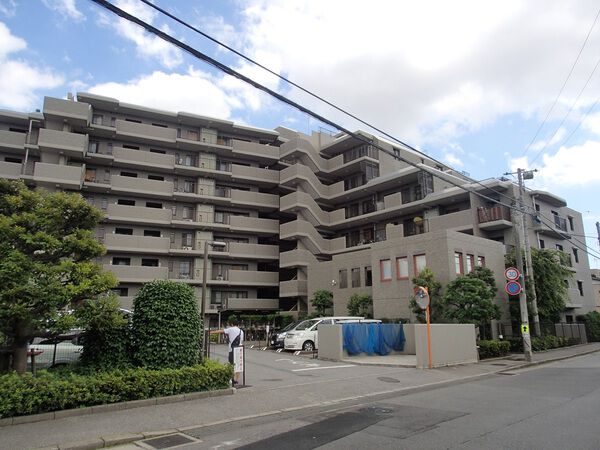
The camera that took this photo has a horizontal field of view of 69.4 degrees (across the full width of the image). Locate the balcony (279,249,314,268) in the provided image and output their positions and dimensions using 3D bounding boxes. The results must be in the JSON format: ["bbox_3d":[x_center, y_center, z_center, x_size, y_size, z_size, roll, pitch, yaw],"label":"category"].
[{"bbox_3d":[-0.353,3.359,43.299,2.200,1.600,2.800,9,-16,-37],"label":"balcony"}]

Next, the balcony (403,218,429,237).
[{"bbox_3d":[9.833,0.381,35.537,1.300,1.150,2.372,10,-16,-40],"label":"balcony"}]

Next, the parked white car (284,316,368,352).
[{"bbox_3d":[1.598,6.343,25.405,4.700,1.900,1.820,6,-14,-26],"label":"parked white car"}]

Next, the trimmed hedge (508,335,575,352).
[{"bbox_3d":[14.407,6.888,25.714,9.553,0.800,1.000,11,-17,-42],"label":"trimmed hedge"}]

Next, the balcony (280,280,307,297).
[{"bbox_3d":[-0.617,6.178,41.604,1.187,1.400,2.542,10,-16,-40],"label":"balcony"}]

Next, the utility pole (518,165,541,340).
[{"bbox_3d":[14.438,1.822,27.127,0.360,11.304,0.360,12,-17,-44],"label":"utility pole"}]

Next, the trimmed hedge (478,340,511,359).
[{"bbox_3d":[8.956,5.896,20.765,3.454,0.750,0.900,12,-17,-43],"label":"trimmed hedge"}]

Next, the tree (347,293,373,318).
[{"bbox_3d":[4.263,6.592,30.286,2.000,3.600,1.900,-2,-13,8],"label":"tree"}]

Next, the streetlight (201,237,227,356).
[{"bbox_3d":[-2.744,2.629,14.046,0.760,4.298,0.250,3,-13,-15],"label":"streetlight"}]

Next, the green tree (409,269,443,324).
[{"bbox_3d":[7.028,4.740,24.138,1.900,4.500,1.900,-4,-13,15],"label":"green tree"}]

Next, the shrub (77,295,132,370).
[{"bbox_3d":[-4.802,2.904,10.577,1.350,2.300,1.300,5,-14,-23],"label":"shrub"}]

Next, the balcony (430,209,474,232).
[{"bbox_3d":[11.989,-0.247,33.471,1.300,1.250,3.393,10,-16,-40],"label":"balcony"}]

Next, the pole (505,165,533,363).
[{"bbox_3d":[9.316,1.579,18.533,0.340,8.129,0.340,12,-17,-44],"label":"pole"}]

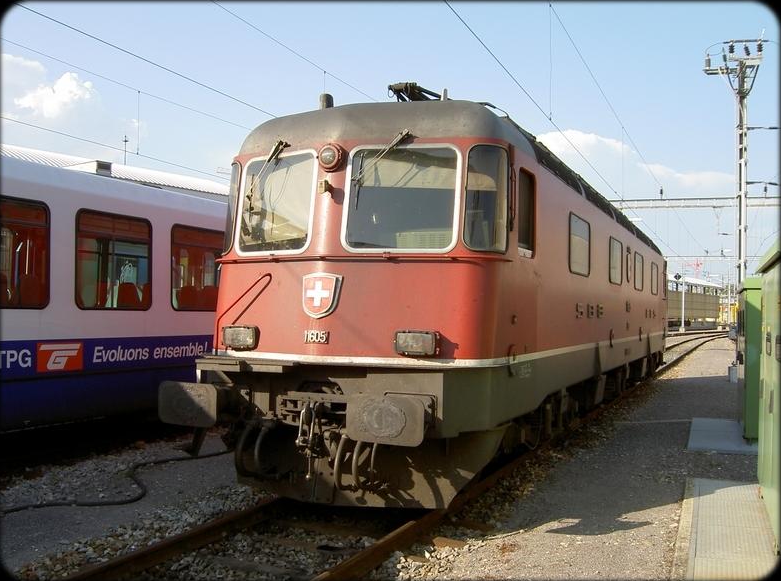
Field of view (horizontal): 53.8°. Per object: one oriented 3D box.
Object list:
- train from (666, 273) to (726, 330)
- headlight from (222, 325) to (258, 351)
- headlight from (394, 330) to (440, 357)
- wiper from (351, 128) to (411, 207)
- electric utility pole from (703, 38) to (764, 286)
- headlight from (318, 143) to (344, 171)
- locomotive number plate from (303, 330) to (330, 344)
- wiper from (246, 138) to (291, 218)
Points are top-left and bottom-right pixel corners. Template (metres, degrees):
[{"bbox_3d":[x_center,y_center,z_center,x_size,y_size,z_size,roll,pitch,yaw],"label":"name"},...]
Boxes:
[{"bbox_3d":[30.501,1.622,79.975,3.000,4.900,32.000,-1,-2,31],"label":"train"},{"bbox_3d":[-1.345,0.441,6.999,0.350,0.210,0.110,-1,-2,25],"label":"headlight"},{"bbox_3d":[0.227,0.427,6.276,0.360,0.210,0.110,-1,-2,25],"label":"headlight"},{"bbox_3d":[-0.082,-1.048,6.577,0.507,0.705,0.100,0,-10,9],"label":"wiper"},{"bbox_3d":[16.376,-4.402,36.651,2.800,15.000,1.000,0,-2,6],"label":"electric utility pole"},{"bbox_3d":[-0.516,-1.158,6.755,0.215,0.215,0.140,-1,-2,25],"label":"headlight"},{"bbox_3d":[-0.619,0.394,6.501,0.240,0.110,0.030,-1,-2,25],"label":"locomotive number plate"},{"bbox_3d":[-1.139,-1.049,7.145,0.504,0.689,0.100,-1,-11,40],"label":"wiper"}]

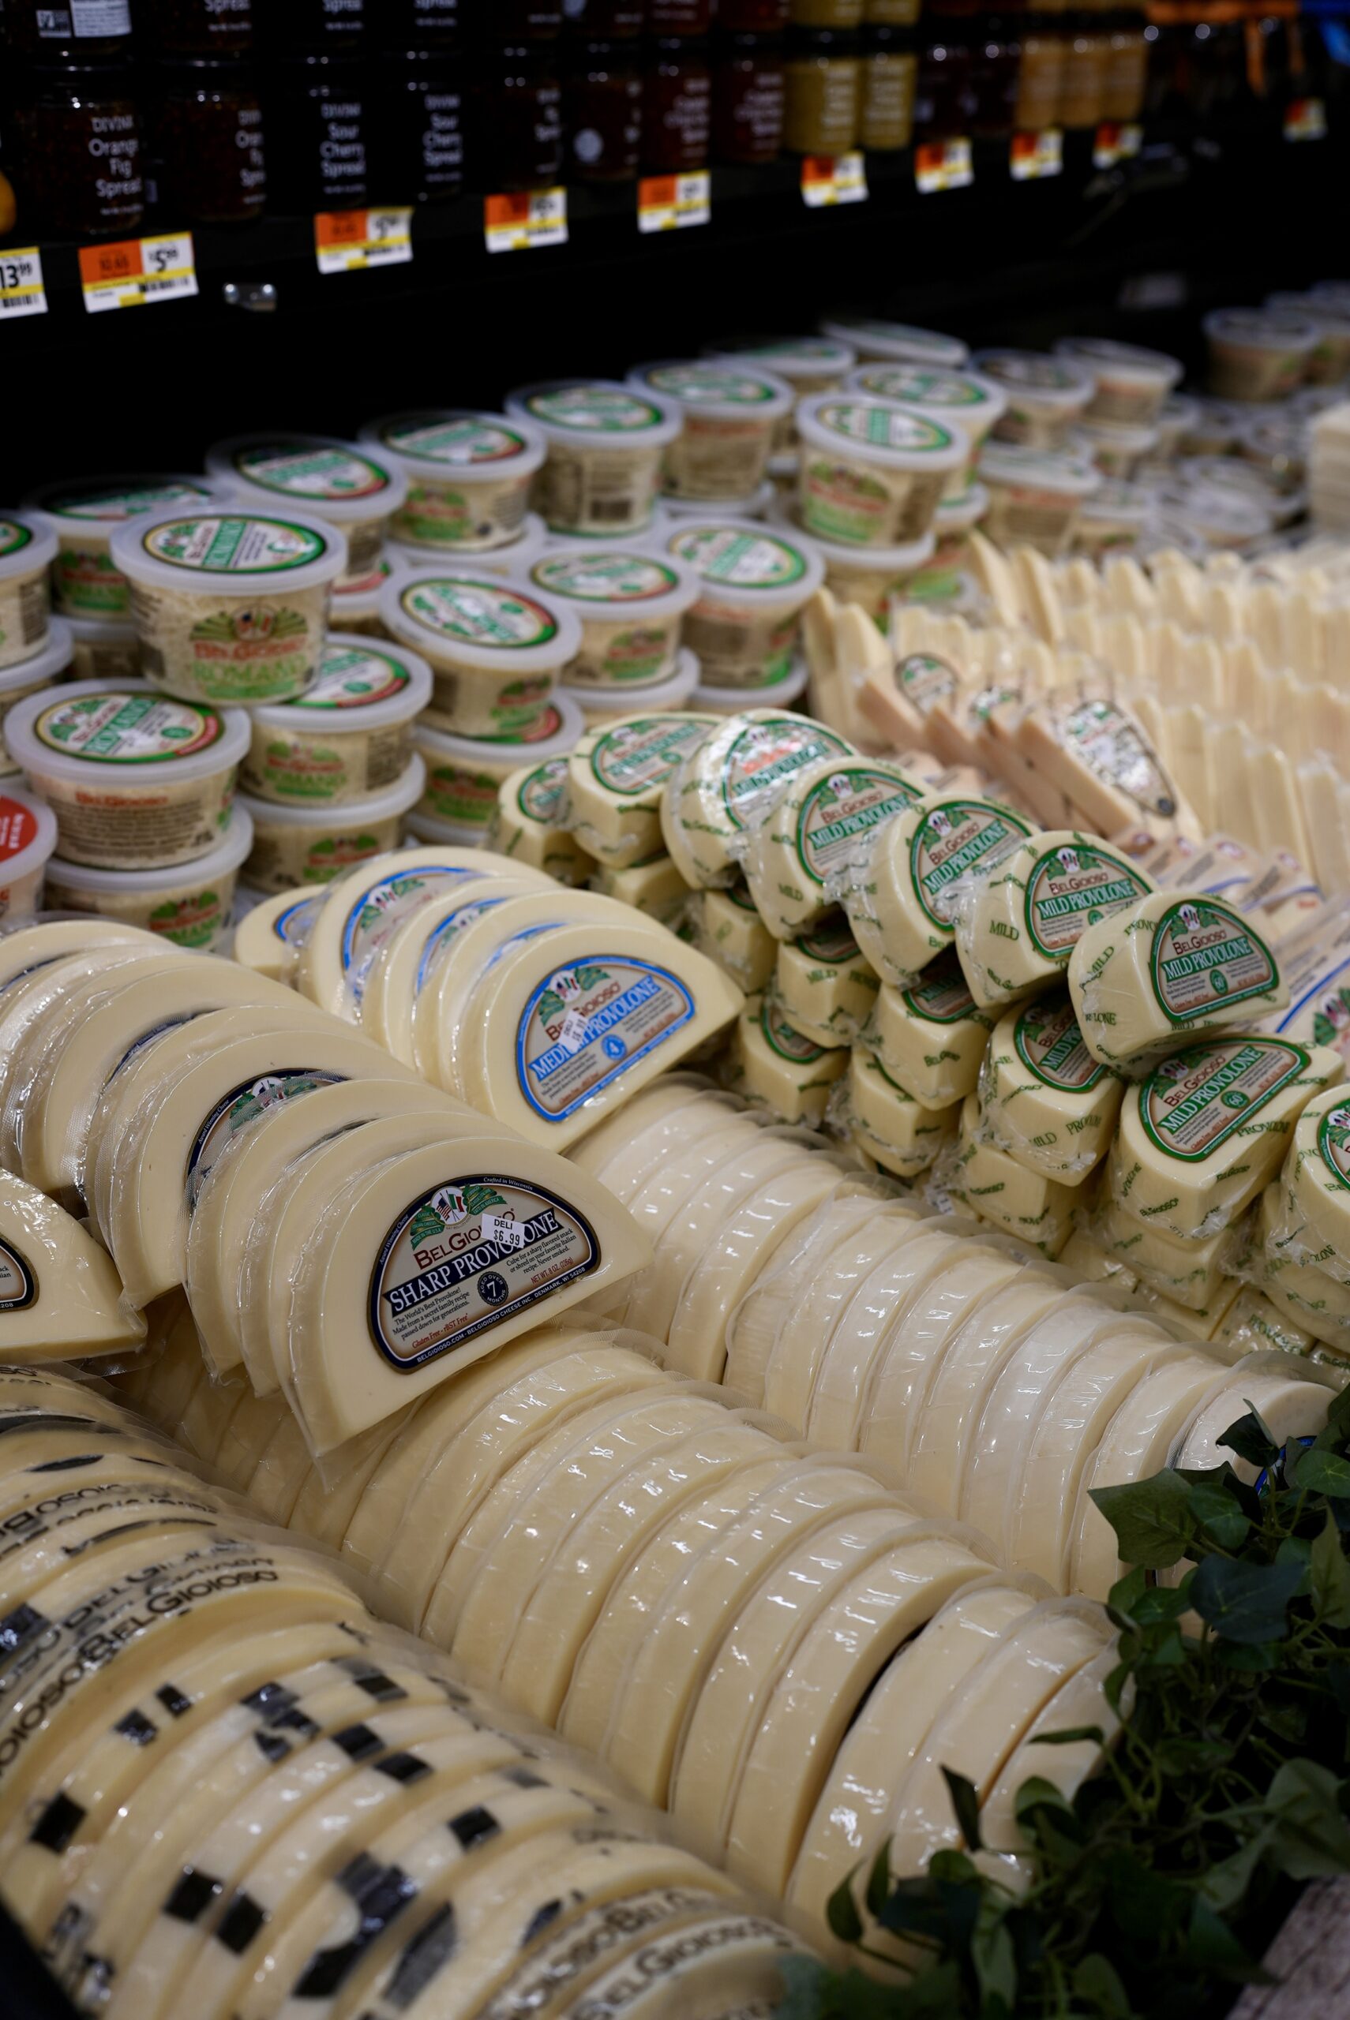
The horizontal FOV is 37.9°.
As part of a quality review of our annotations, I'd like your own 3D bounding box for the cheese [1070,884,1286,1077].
[{"bbox_3d":[0.246,-0.018,0.977,0.103,0.040,0.068,-8,69,-37],"label":"cheese"}]

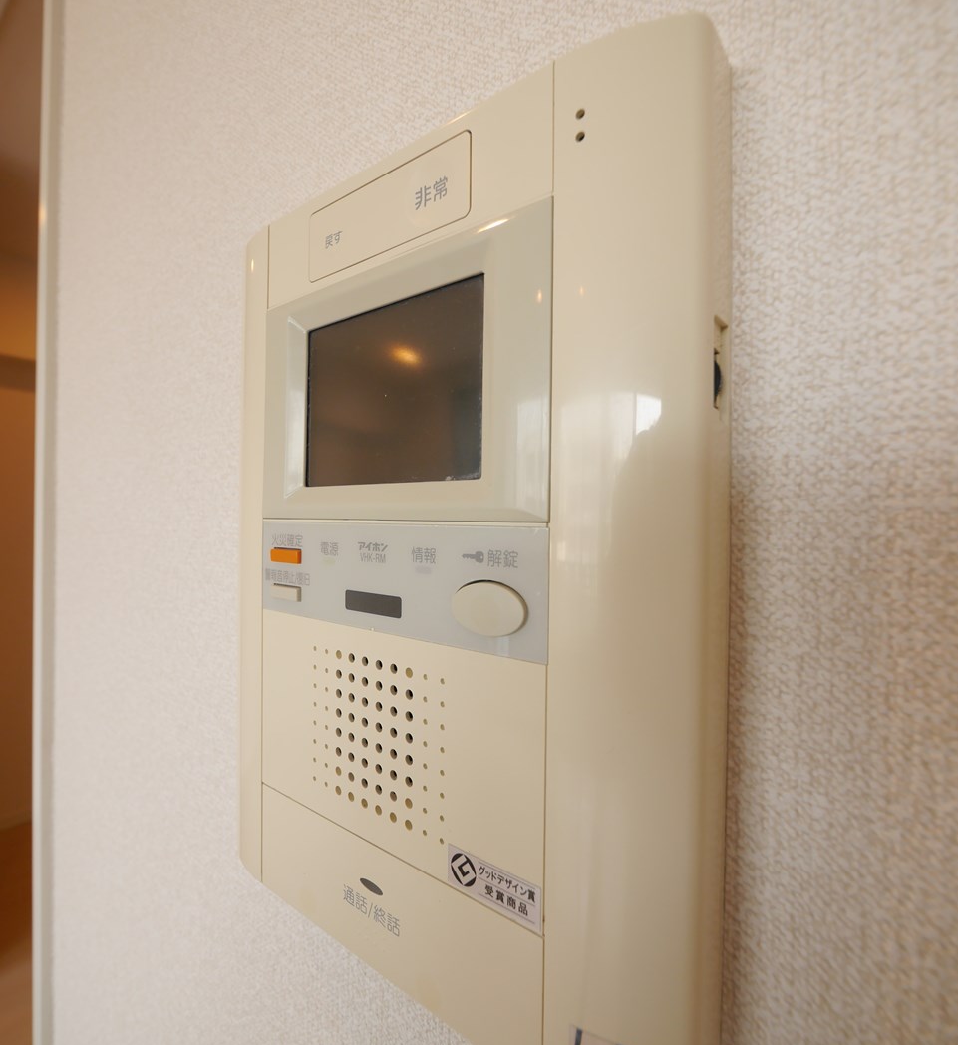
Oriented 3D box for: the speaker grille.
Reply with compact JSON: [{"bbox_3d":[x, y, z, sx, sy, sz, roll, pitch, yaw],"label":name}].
[{"bbox_3d":[-0.030,0.061,0.148,0.054,0.043,0.004,1,1,36],"label":"speaker grille"}]

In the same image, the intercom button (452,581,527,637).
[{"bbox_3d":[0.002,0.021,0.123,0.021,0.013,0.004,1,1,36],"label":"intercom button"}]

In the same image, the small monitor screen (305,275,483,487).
[{"bbox_3d":[-0.027,-0.037,0.150,0.071,0.050,0.005,1,1,36],"label":"small monitor screen"}]

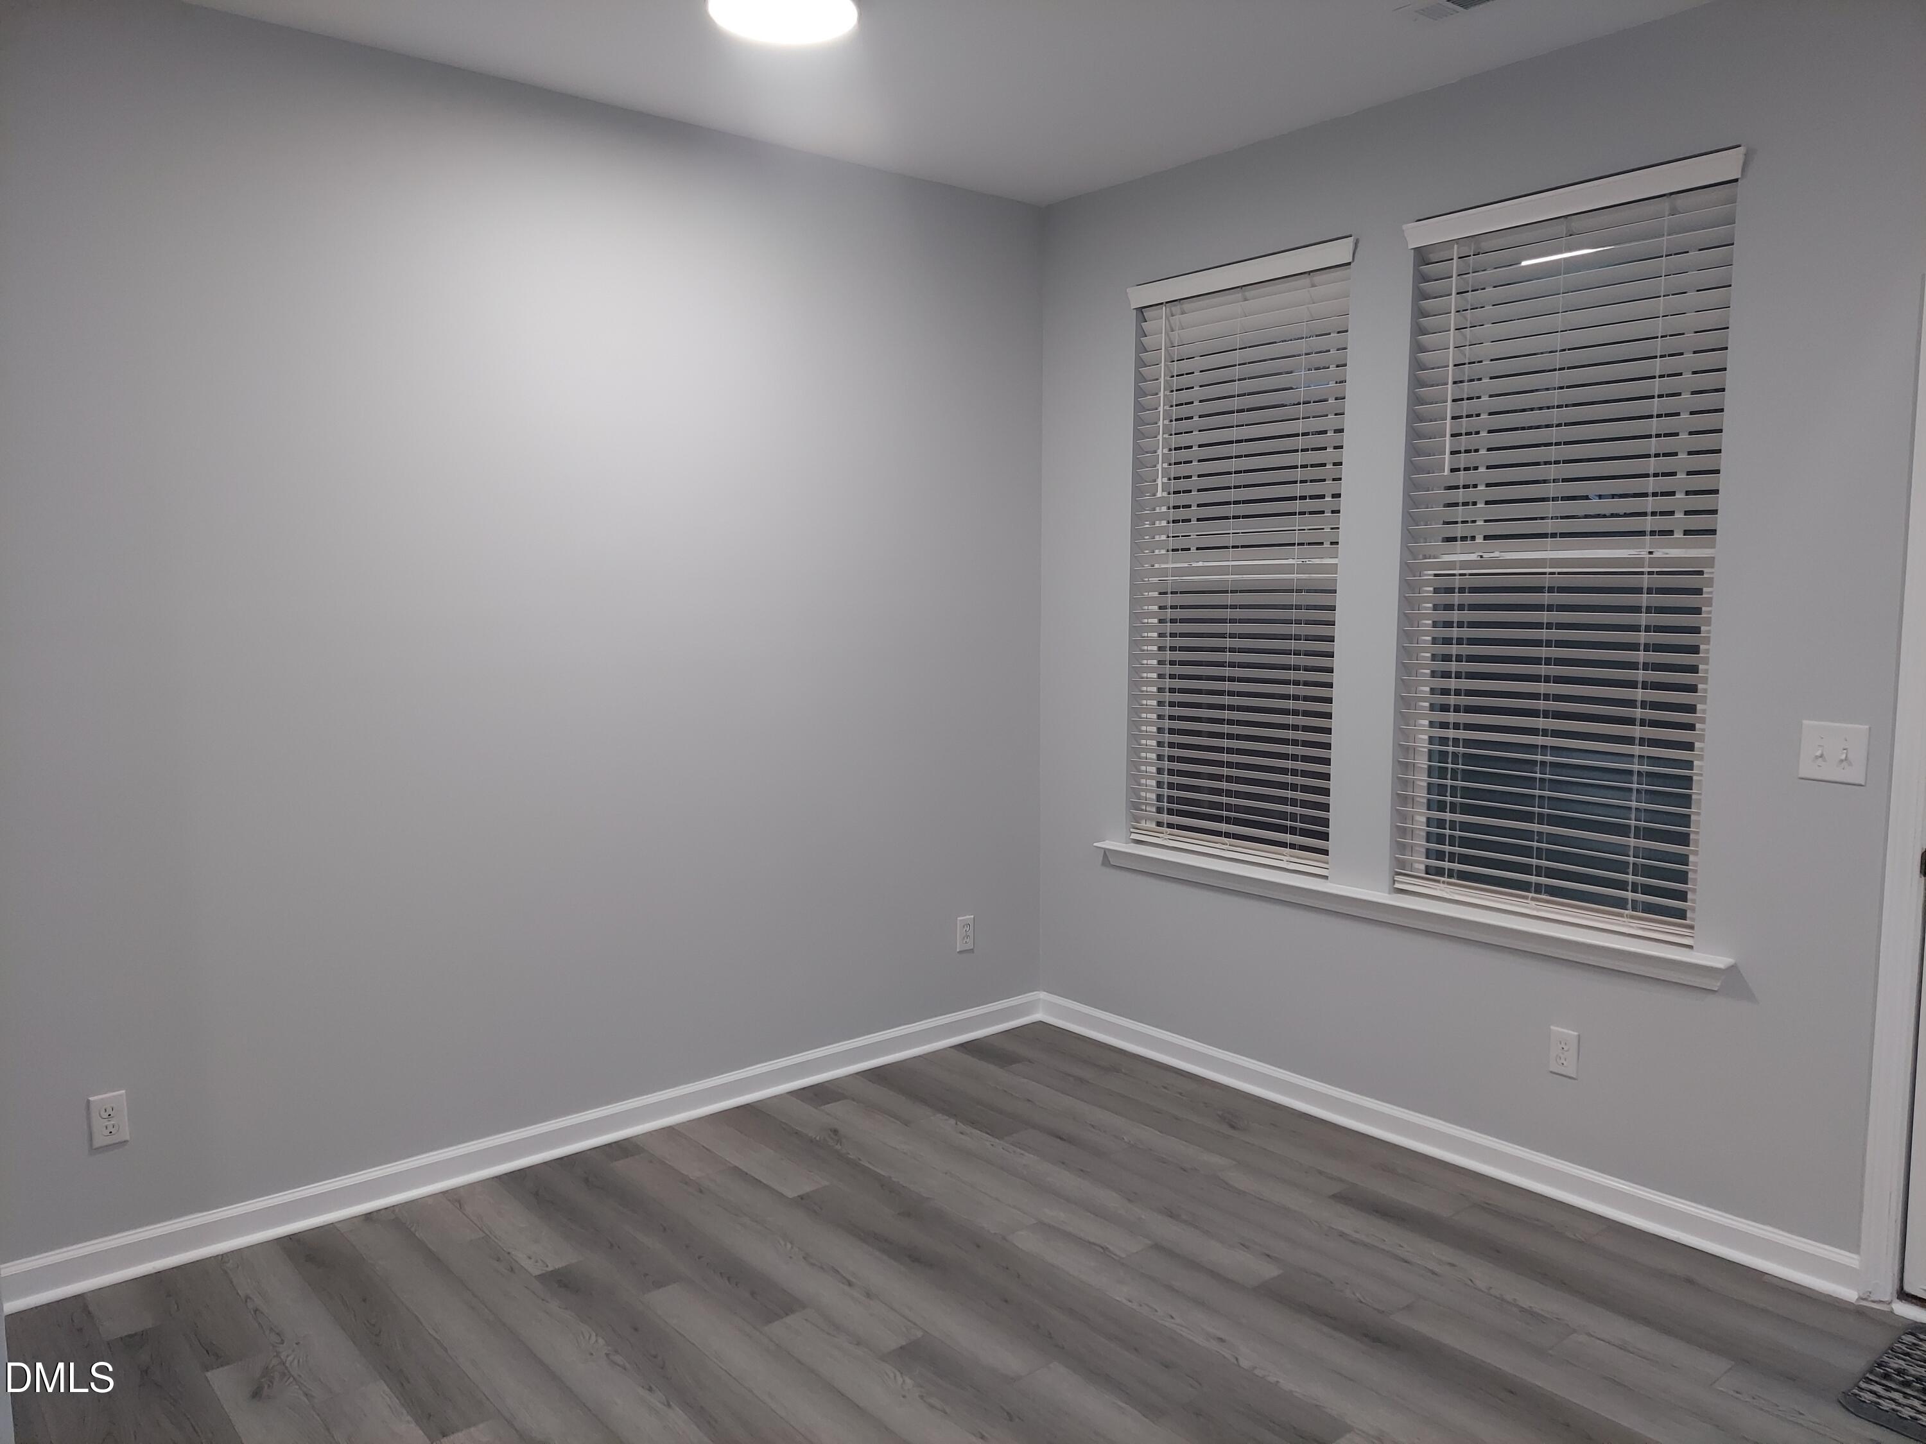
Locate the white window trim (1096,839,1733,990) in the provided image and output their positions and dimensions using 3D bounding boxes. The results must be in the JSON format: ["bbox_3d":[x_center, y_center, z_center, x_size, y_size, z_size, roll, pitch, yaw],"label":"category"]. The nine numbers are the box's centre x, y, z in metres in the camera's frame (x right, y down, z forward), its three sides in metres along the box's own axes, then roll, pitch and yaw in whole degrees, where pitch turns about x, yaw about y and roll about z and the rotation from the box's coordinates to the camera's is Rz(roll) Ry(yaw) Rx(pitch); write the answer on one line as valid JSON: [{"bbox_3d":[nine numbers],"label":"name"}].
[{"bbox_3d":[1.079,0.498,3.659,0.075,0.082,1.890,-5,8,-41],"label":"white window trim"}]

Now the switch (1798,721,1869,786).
[{"bbox_3d":[1.806,0.066,2.769,0.015,0.119,0.119,-5,8,-41],"label":"switch"}]

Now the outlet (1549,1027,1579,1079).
[{"bbox_3d":[1.463,0.807,3.247,0.010,0.114,0.070,-5,8,-41],"label":"outlet"}]

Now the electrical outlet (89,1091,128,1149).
[{"bbox_3d":[-1.844,0.861,2.883,0.070,0.114,0.010,-5,7,-39],"label":"electrical outlet"}]

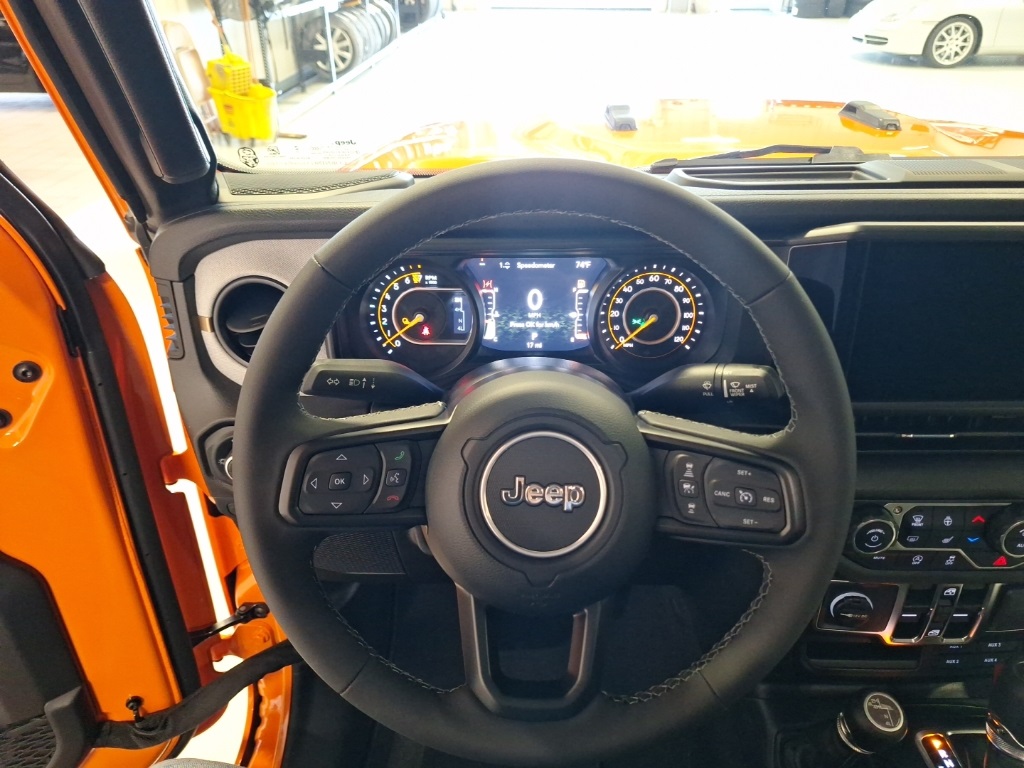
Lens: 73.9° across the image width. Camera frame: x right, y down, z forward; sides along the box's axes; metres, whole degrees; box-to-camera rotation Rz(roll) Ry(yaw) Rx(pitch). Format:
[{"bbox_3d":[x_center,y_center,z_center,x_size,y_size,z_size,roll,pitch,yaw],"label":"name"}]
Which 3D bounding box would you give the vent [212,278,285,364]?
[{"bbox_3d":[-0.222,-0.056,0.612,0.086,0.086,0.035,1,15,2],"label":"vent"}]

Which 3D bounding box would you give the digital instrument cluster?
[{"bbox_3d":[0.023,-0.064,0.622,0.333,0.118,0.045,0,14,0],"label":"digital instrument cluster"}]

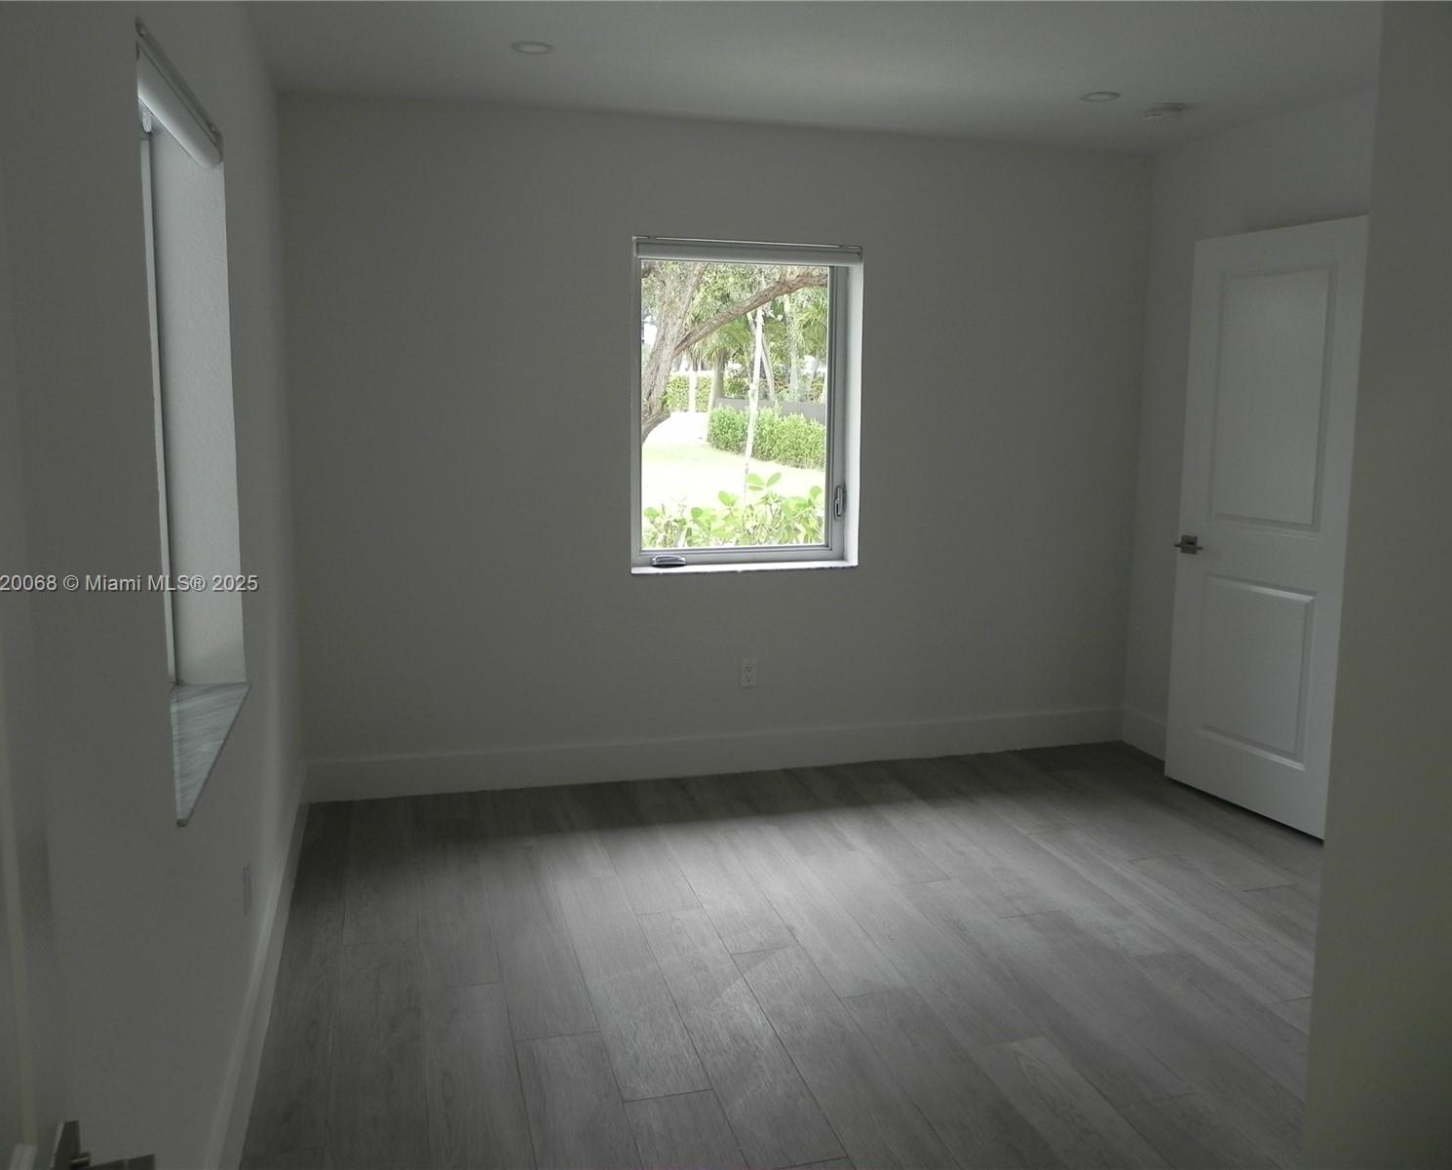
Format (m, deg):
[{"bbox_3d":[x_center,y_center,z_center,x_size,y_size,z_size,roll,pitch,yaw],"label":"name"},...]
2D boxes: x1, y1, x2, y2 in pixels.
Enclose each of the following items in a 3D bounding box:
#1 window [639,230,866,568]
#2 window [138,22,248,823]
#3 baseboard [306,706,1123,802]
[{"bbox_3d":[0.069,-0.674,4.519,0.900,1.230,0.140,-2,9,-16],"label":"window"},{"bbox_3d":[-1.048,-0.290,2.199,0.140,1.225,0.890,-2,9,-16],"label":"window"},{"bbox_3d":[0.123,0.659,4.651,3.360,0.157,0.018,-2,9,-16],"label":"baseboard"}]

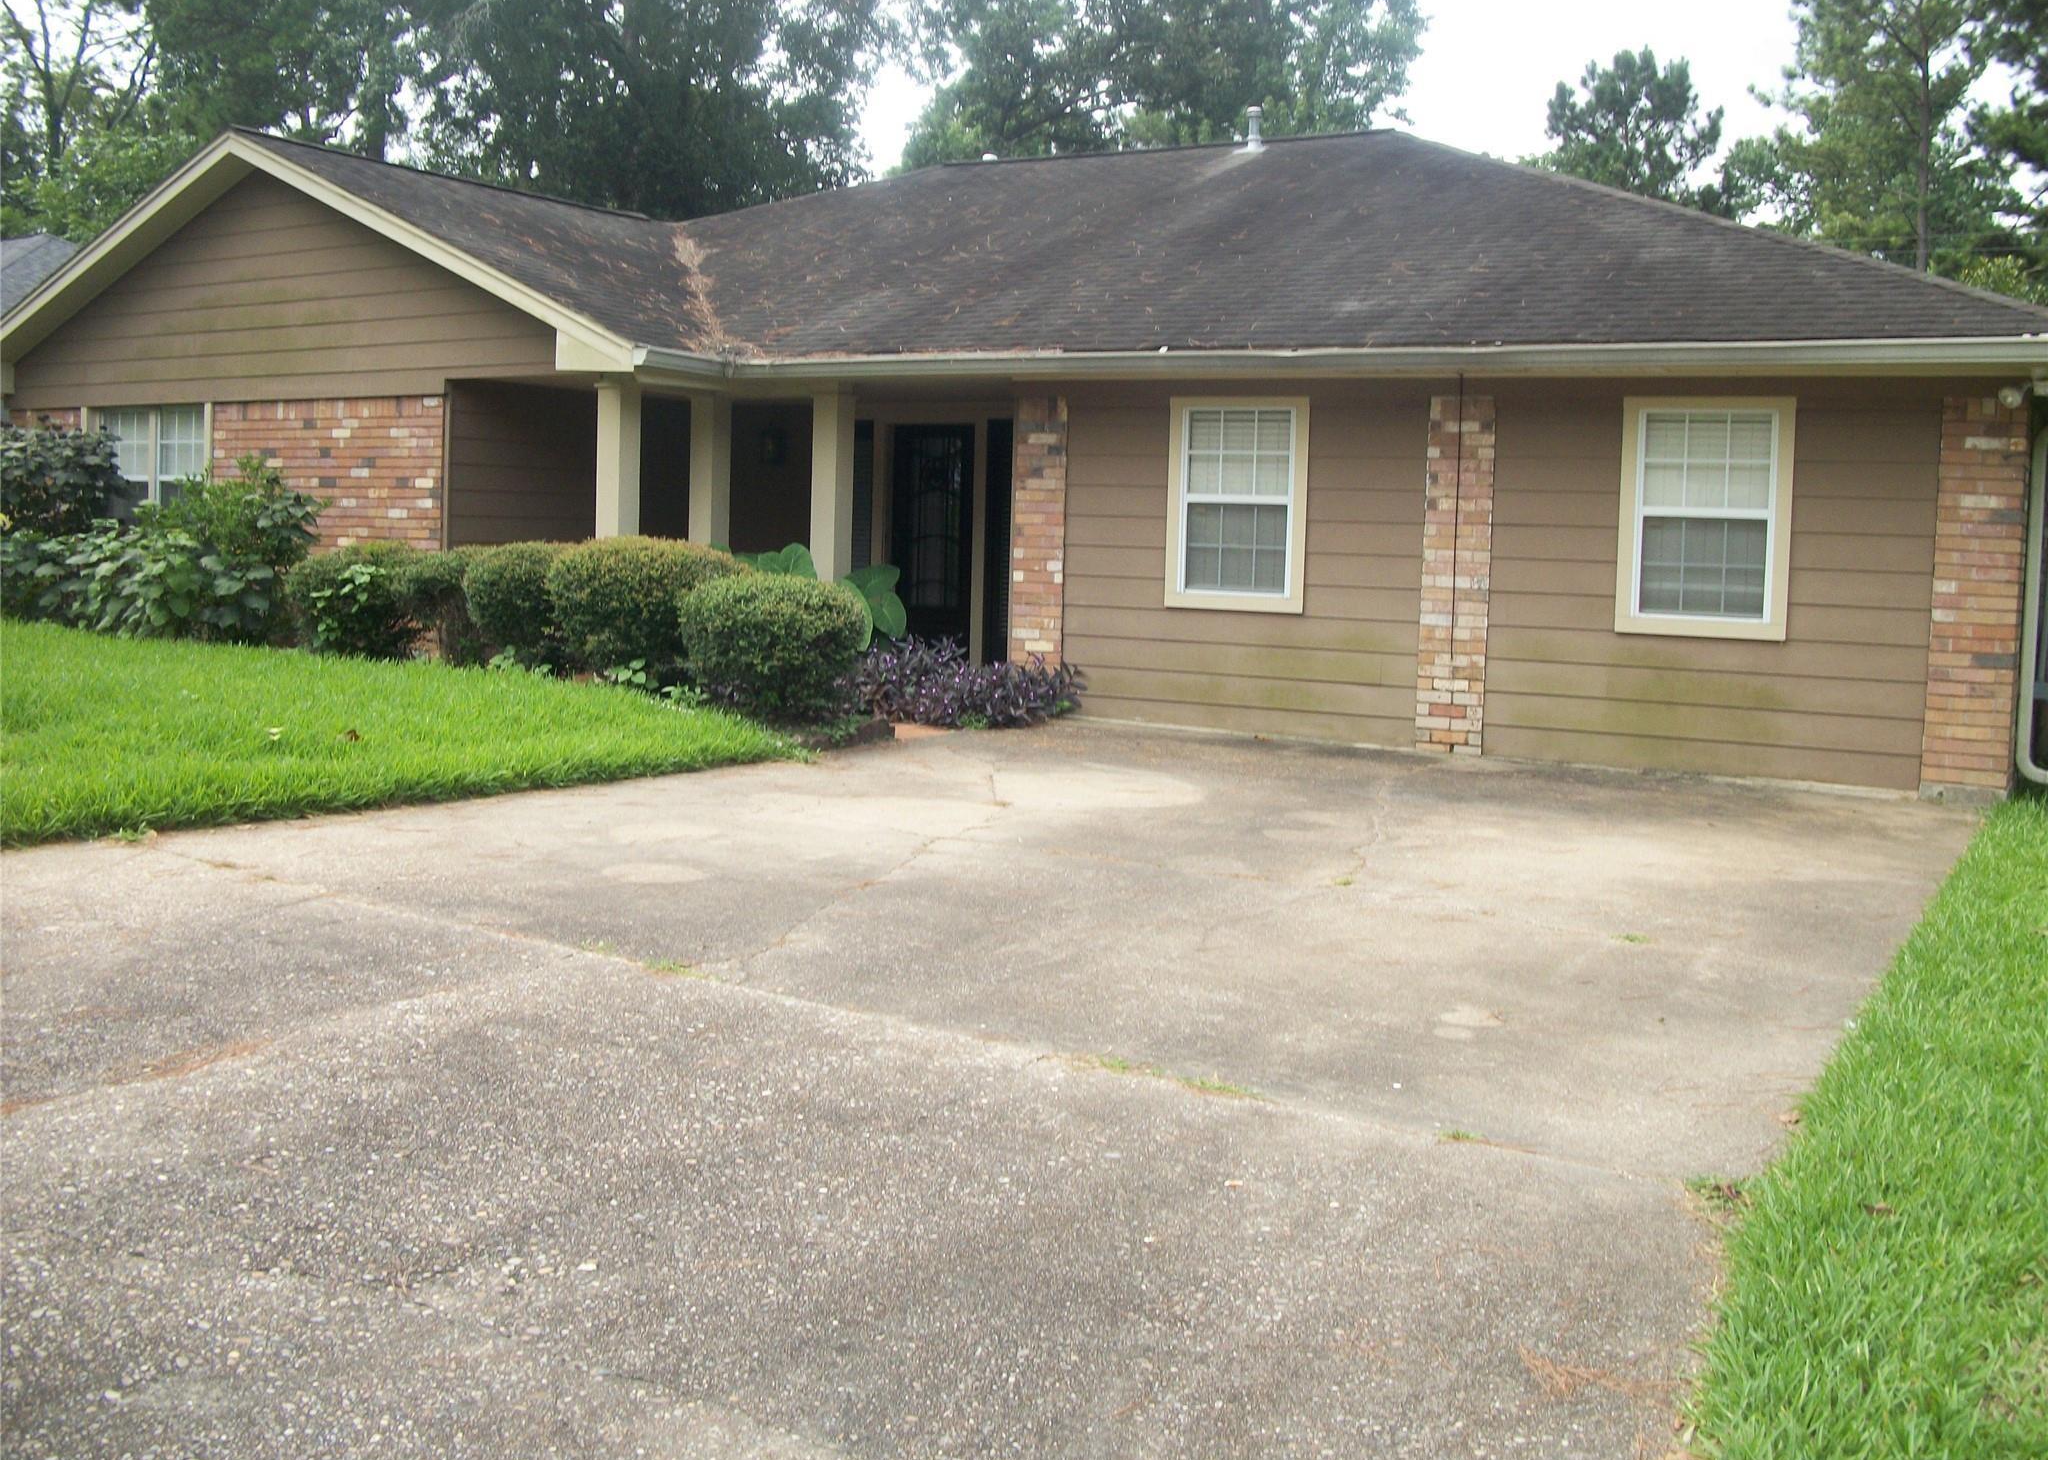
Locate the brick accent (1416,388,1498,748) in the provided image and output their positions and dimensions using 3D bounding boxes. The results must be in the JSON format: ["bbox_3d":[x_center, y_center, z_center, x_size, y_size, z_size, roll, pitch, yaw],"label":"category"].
[{"bbox_3d":[2.635,-0.941,11.485,0.410,2.130,0.140,5,7,28],"label":"brick accent"}]

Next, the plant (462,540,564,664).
[{"bbox_3d":[-3.386,-0.848,12.718,0.820,0.850,0.850,5,7,28],"label":"plant"}]

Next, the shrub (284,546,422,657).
[{"bbox_3d":[-4.761,-0.892,13.461,0.950,0.860,0.930,5,7,28],"label":"shrub"}]

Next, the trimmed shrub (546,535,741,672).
[{"bbox_3d":[-2.441,-0.783,12.211,1.220,0.940,1.120,2,6,0],"label":"trimmed shrub"}]

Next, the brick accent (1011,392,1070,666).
[{"bbox_3d":[0.112,-1.167,12.835,0.410,2.130,0.140,5,7,28],"label":"brick accent"}]

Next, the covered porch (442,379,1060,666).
[{"bbox_3d":[-1.649,-1.461,14.376,4.350,2.150,3.150,5,7,28],"label":"covered porch"}]

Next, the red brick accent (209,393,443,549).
[{"bbox_3d":[-5.387,-1.638,14.728,2.520,1.850,0.140,5,7,28],"label":"red brick accent"}]

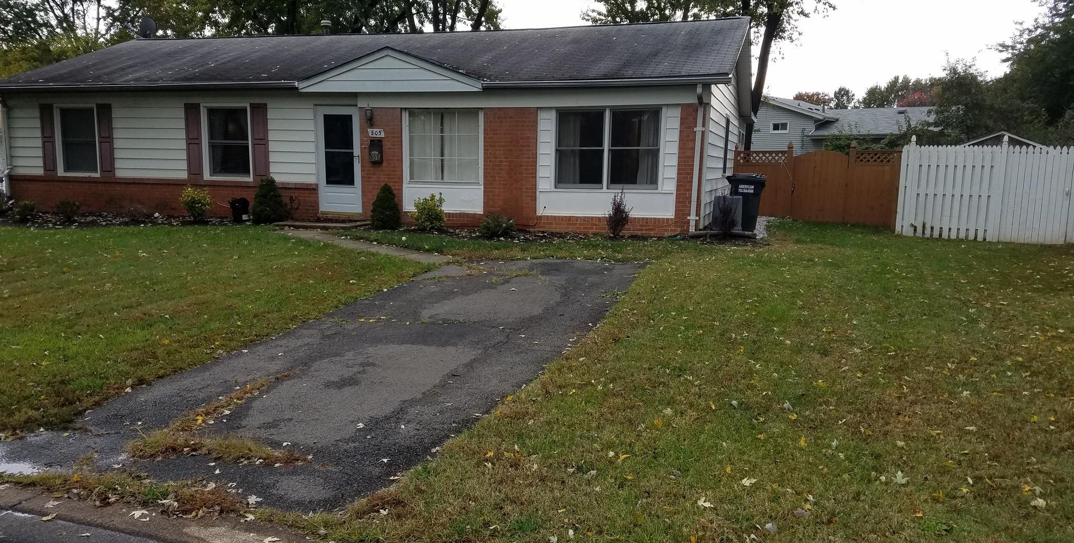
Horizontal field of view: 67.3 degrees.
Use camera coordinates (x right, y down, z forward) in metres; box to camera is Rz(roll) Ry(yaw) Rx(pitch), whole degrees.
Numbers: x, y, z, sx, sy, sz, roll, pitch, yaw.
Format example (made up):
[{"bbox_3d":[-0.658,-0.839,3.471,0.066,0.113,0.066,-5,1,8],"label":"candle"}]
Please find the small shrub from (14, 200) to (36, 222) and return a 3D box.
[{"bbox_3d":[-10.533,-1.252,16.600,0.420,0.440,0.420,3,8,17],"label":"small shrub"}]

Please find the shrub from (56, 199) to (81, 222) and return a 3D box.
[{"bbox_3d":[-9.382,-1.218,16.150,0.460,0.460,0.440,3,8,17],"label":"shrub"}]

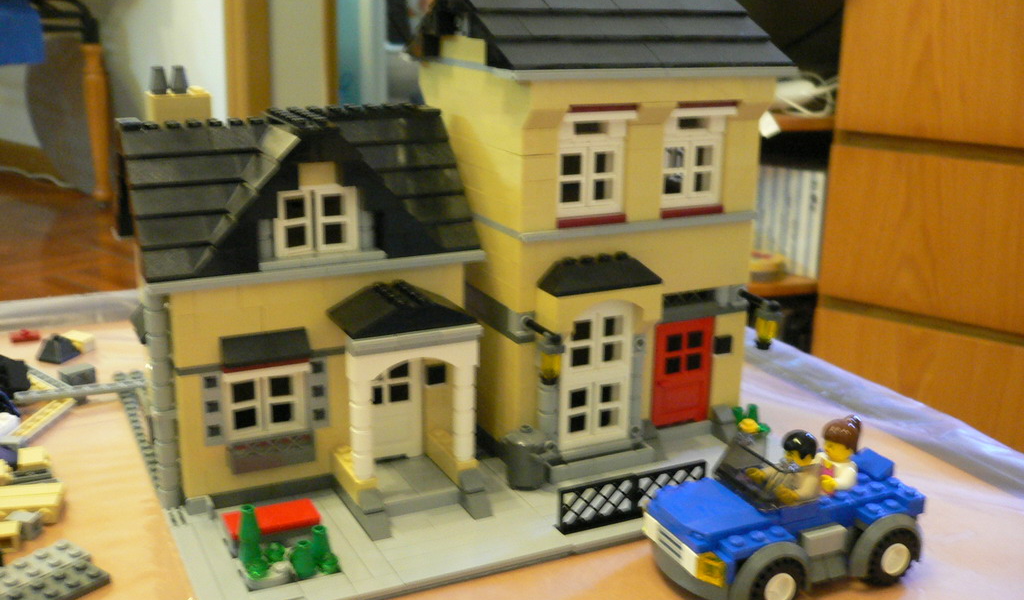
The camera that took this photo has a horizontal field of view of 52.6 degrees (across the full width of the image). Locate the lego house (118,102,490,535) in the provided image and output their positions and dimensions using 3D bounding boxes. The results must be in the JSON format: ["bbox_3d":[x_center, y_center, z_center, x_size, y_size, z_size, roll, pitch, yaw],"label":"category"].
[{"bbox_3d":[-0.076,-0.001,0.399,0.130,0.146,0.138,-7,17,-27],"label":"lego house"}]

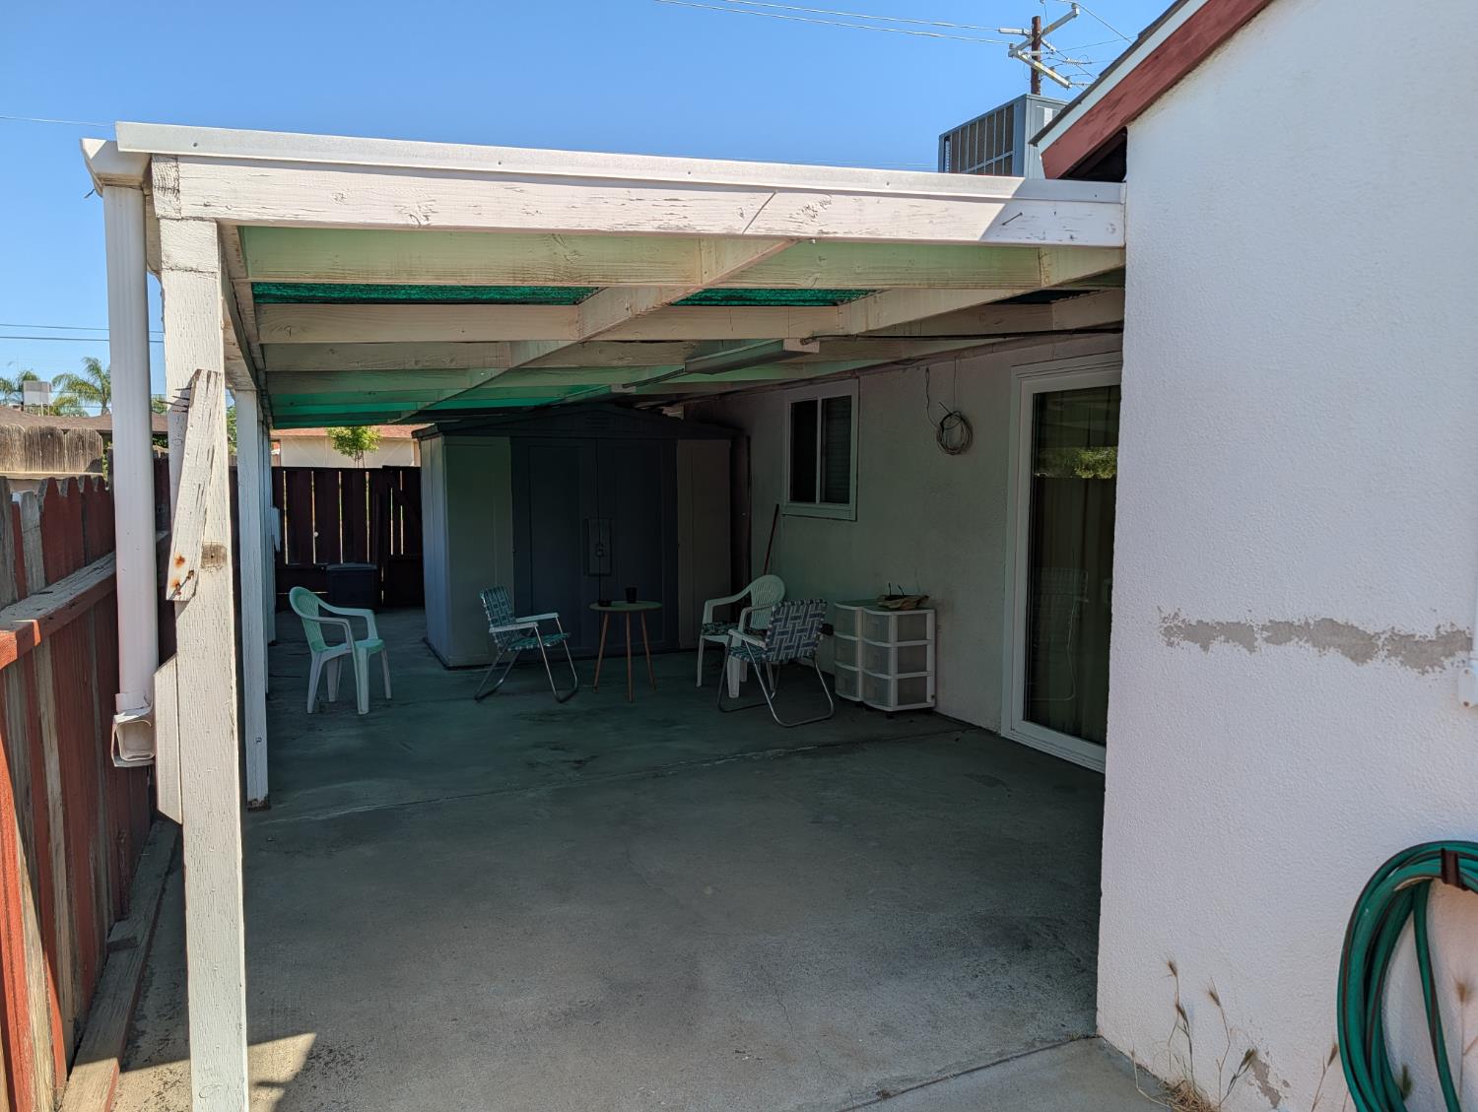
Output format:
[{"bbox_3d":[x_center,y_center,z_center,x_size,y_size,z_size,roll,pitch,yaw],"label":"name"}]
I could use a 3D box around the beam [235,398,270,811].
[{"bbox_3d":[-2.237,0.209,4.719,0.089,1.914,0.089,-2,5,-24],"label":"beam"}]

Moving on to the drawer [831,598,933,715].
[{"bbox_3d":[0.910,0.648,6.602,0.363,0.644,0.640,-2,5,-29],"label":"drawer"}]

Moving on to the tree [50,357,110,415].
[{"bbox_3d":[-28.570,-5.565,46.255,4.800,6.705,4.800,-2,5,-24],"label":"tree"}]

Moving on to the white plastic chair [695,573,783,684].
[{"bbox_3d":[0.027,0.540,7.236,0.540,0.790,0.540,-2,5,-32],"label":"white plastic chair"}]

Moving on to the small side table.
[{"bbox_3d":[-0.765,0.648,7.034,0.489,0.622,0.489,0,4,0],"label":"small side table"}]

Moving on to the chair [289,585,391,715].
[{"bbox_3d":[-2.625,0.598,6.782,0.540,0.800,0.540,0,4,0],"label":"chair"}]

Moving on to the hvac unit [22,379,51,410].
[{"bbox_3d":[-24.612,-5.690,36.000,0.760,0.850,0.760,-2,5,-24],"label":"hvac unit"}]

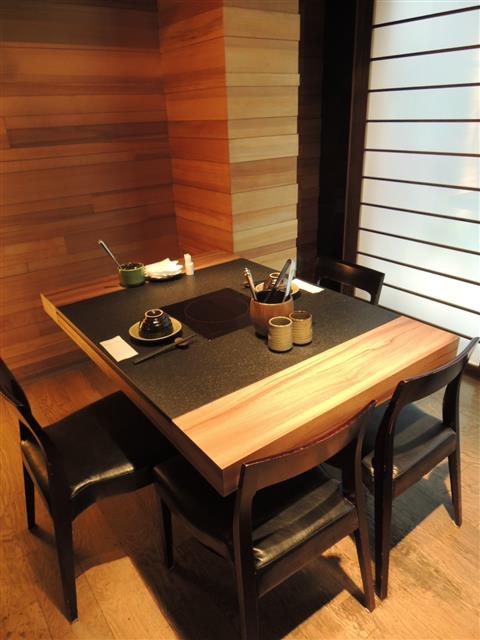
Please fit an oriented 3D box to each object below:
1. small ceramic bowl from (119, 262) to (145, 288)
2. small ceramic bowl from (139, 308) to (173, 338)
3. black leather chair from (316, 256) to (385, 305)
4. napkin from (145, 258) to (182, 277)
[{"bbox_3d":[-0.454,-0.194,1.883,0.104,0.074,0.104,-2,25,1],"label":"small ceramic bowl"},{"bbox_3d":[-0.268,0.007,1.414,0.110,0.064,0.110,-2,25,1],"label":"small ceramic bowl"},{"bbox_3d":[0.335,0.149,2.005,0.510,0.755,0.445,-19,30,-33],"label":"black leather chair"},{"bbox_3d":[-0.343,-0.237,1.992,0.145,0.036,0.115,-19,30,-33],"label":"napkin"}]

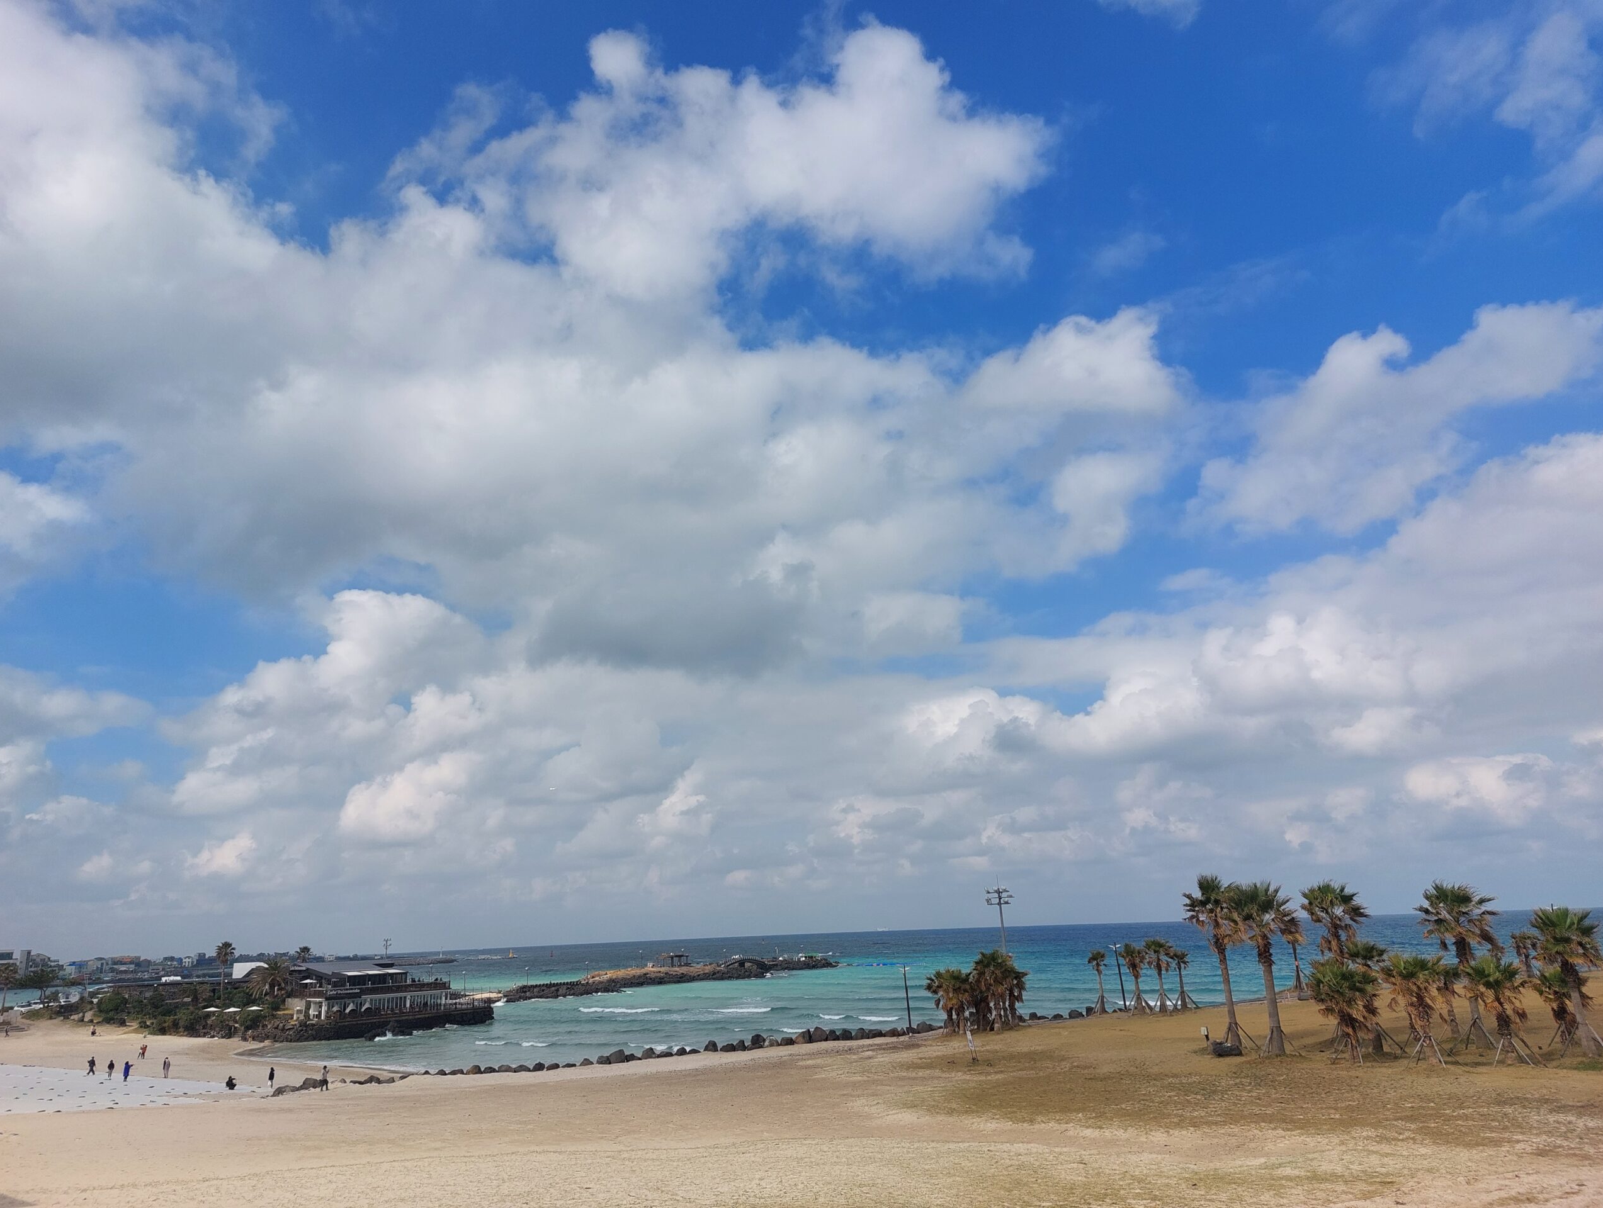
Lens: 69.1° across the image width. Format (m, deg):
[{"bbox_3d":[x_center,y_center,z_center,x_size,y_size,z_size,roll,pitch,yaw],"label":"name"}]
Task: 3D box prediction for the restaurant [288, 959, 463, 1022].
[{"bbox_3d":[-64.170,58.809,178.482,13.000,7.800,23.500,-16,-21,40],"label":"restaurant"}]

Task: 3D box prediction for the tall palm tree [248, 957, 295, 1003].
[{"bbox_3d":[-77.808,55.473,170.905,6.500,6.690,6.500,5,-17,-23],"label":"tall palm tree"}]

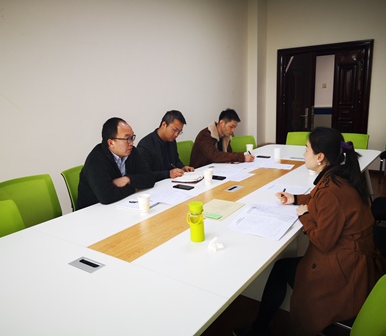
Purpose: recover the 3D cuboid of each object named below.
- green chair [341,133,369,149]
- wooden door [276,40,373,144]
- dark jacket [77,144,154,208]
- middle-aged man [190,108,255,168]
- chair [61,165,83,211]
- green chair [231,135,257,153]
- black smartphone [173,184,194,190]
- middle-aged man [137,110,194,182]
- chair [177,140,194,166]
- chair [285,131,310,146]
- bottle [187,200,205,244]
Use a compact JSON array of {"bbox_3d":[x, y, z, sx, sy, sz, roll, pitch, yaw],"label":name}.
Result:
[{"bbox_3d":[1.700,0.081,4.019,0.490,0.900,0.580,7,15,35],"label":"green chair"},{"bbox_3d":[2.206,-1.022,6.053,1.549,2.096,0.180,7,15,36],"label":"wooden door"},{"bbox_3d":[-0.555,0.119,2.583,0.520,0.620,0.560,5,14,29],"label":"dark jacket"},{"bbox_3d":[0.298,0.018,3.687,0.780,1.244,0.550,7,15,36],"label":"middle-aged man"},{"bbox_3d":[-0.645,0.456,2.719,0.580,0.900,0.490,8,16,39],"label":"chair"},{"bbox_3d":[0.640,0.103,4.105,0.490,0.900,0.580,-7,13,-22],"label":"green chair"},{"bbox_3d":[-0.074,0.139,2.599,0.158,0.009,0.075,7,15,36],"label":"black smartphone"},{"bbox_3d":[-0.162,0.134,3.150,0.740,1.286,0.540,7,15,36],"label":"middle-aged man"},{"bbox_3d":[0.068,0.185,3.815,0.540,0.880,0.480,7,15,36],"label":"chair"},{"bbox_3d":[1.297,0.040,4.278,0.490,0.900,0.580,7,15,35],"label":"chair"},{"bbox_3d":[0.022,0.253,1.647,0.074,0.191,0.074,7,15,36],"label":"bottle"}]

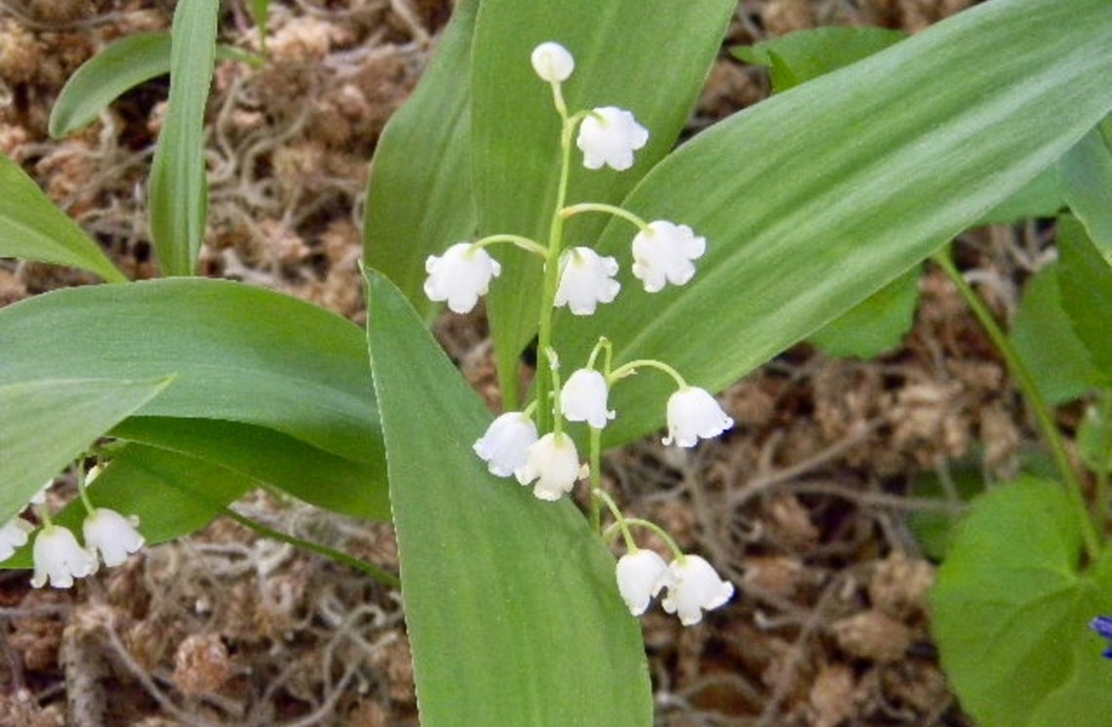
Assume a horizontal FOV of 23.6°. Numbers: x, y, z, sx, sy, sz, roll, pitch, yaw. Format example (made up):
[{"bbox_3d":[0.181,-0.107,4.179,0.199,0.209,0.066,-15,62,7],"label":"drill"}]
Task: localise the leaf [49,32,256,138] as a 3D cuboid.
[{"bbox_3d":[-0.079,-0.054,0.520,0.041,0.017,0.015,0,40,0],"label":"leaf"}]

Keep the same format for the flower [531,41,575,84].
[{"bbox_3d":[0.000,-0.042,0.370,0.006,0.006,0.006,0,40,0],"label":"flower"}]

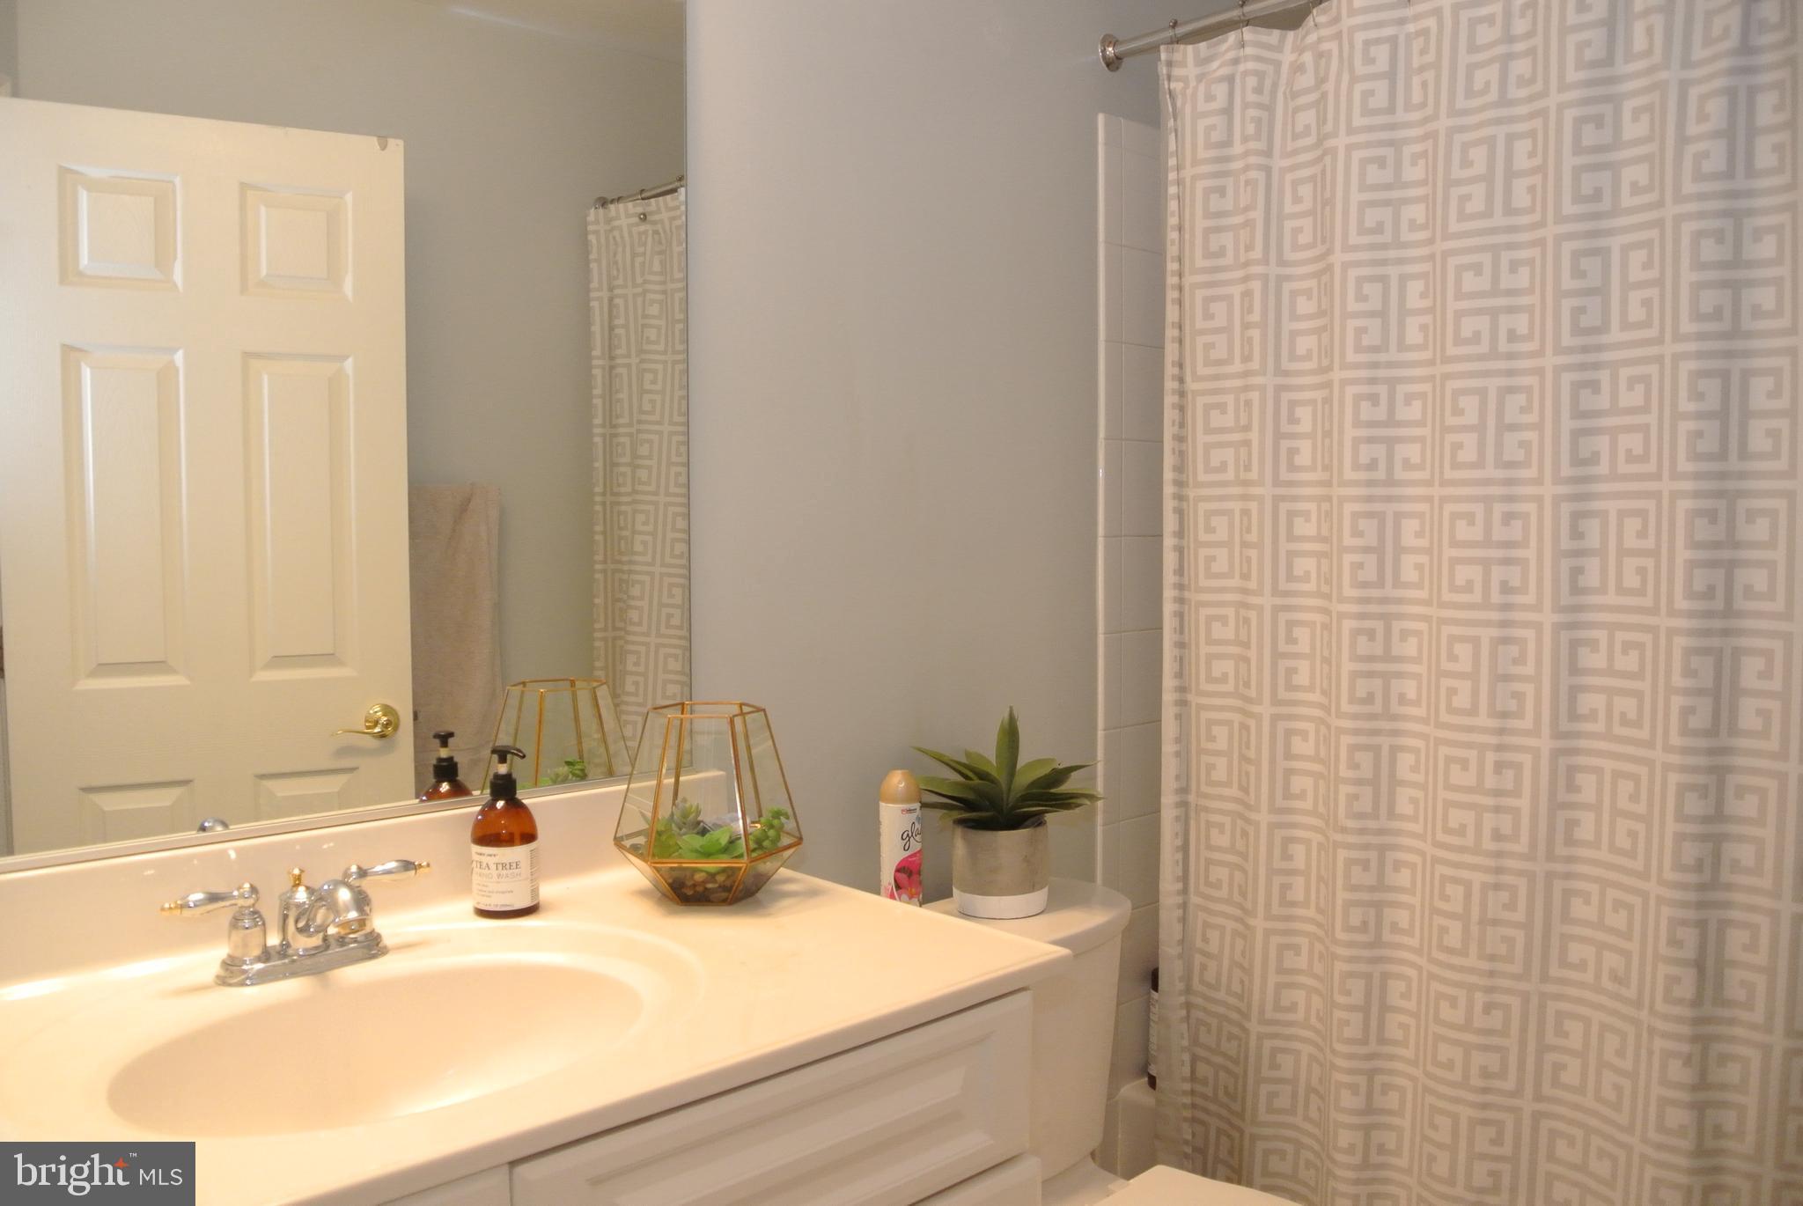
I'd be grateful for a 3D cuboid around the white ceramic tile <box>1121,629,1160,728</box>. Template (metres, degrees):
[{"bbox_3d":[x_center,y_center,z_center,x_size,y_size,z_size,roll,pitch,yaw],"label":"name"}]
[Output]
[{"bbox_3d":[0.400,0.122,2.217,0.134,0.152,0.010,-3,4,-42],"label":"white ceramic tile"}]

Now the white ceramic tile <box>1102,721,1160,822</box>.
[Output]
[{"bbox_3d":[0.376,0.279,2.234,0.150,0.153,0.010,-2,4,-43],"label":"white ceramic tile"}]

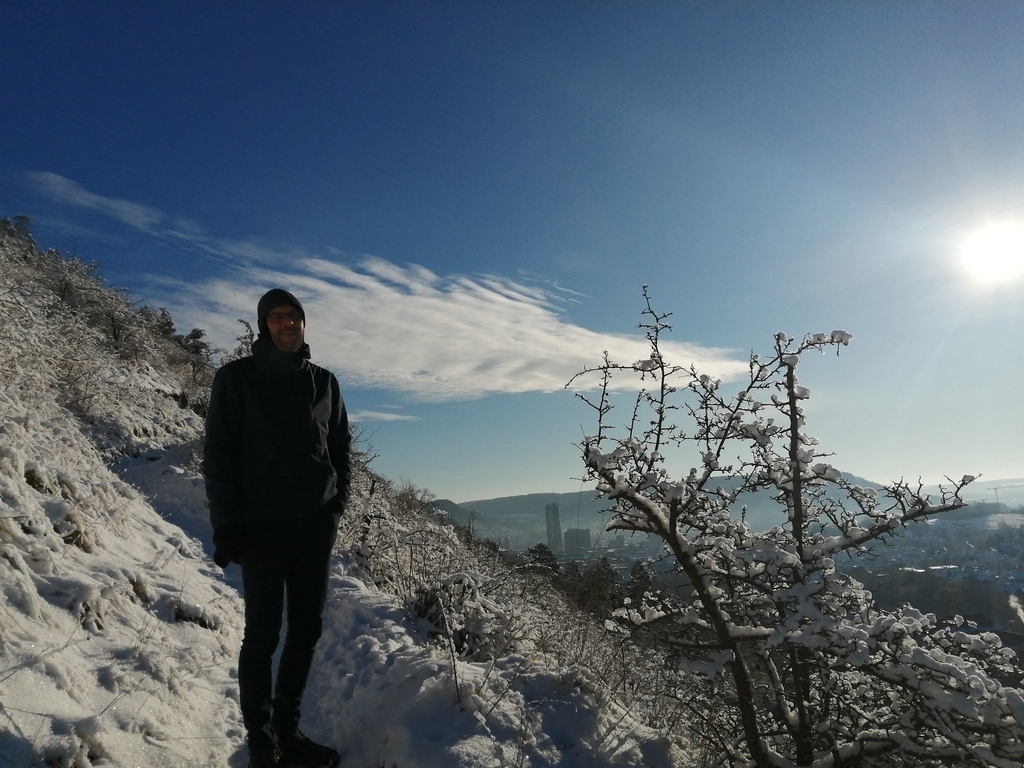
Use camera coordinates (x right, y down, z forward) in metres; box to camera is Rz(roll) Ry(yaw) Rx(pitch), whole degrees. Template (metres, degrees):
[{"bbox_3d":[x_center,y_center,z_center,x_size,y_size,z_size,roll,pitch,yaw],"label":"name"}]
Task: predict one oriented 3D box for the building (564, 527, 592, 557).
[{"bbox_3d":[140.690,338.900,1614.510,52.000,66.000,26.000,-5,-10,4],"label":"building"}]

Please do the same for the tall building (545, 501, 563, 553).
[{"bbox_3d":[101.910,356.360,1848.110,33.000,143.000,33.000,-5,-10,2],"label":"tall building"}]

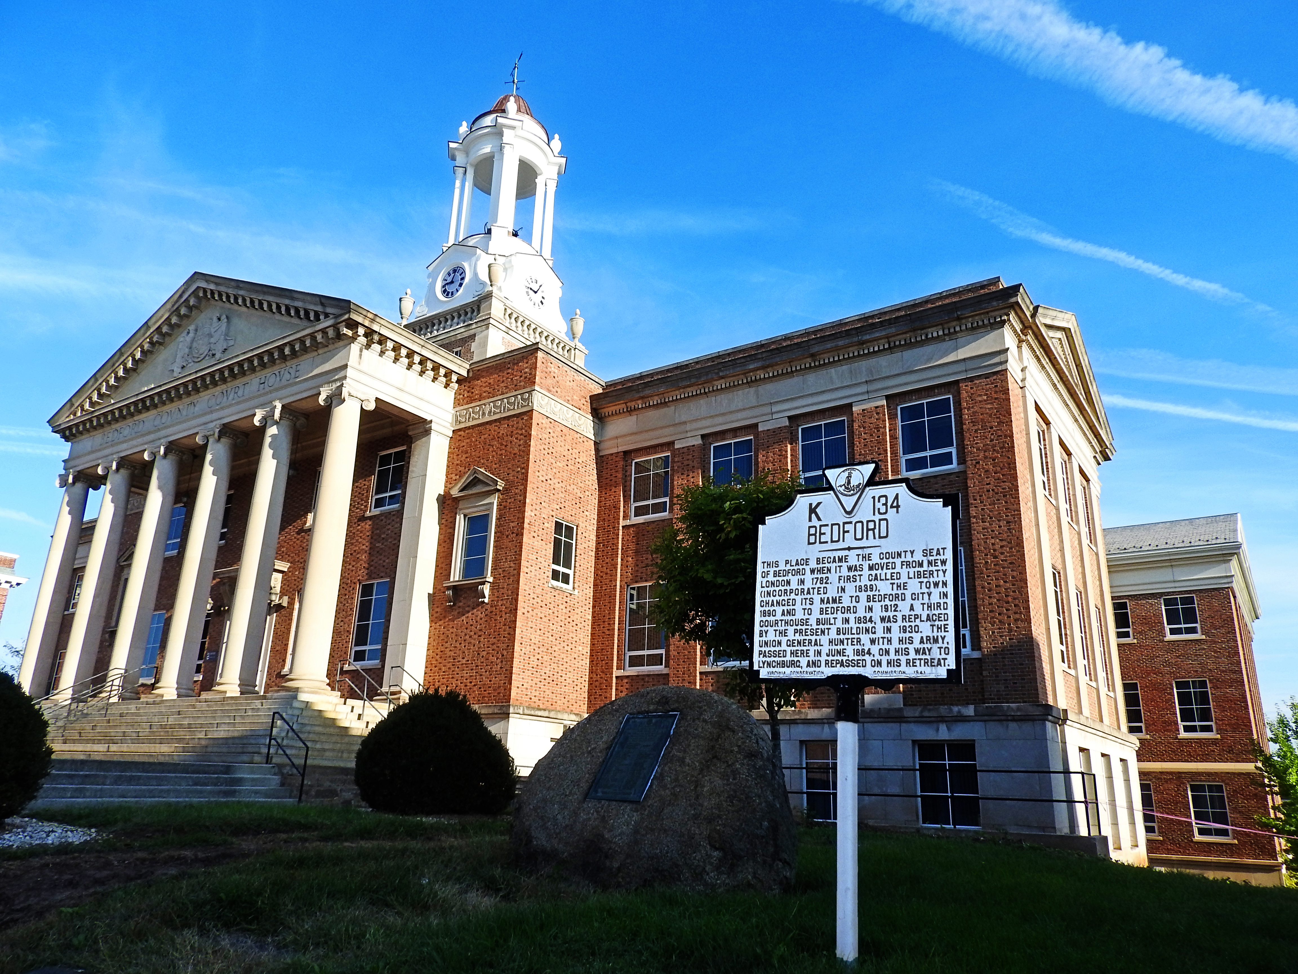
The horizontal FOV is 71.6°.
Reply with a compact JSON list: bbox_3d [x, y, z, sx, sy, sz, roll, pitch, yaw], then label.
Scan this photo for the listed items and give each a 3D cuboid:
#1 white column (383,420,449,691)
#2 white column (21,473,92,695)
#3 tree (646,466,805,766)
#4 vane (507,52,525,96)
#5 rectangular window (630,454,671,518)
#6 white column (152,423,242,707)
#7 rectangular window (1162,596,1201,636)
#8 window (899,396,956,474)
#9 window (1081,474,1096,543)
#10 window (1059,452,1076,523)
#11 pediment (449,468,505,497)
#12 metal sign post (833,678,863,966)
[{"bbox_3d":[-5.720,1.813,22.234,0.832,7.009,0.713,-10,-21,33],"label":"white column"},{"bbox_3d":[-17.957,2.992,27.223,0.980,7.027,0.980,-10,-21,33],"label":"white column"},{"bbox_3d":[1.679,2.337,13.432,3.301,5.367,3.301,-10,-21,33],"label":"tree"},{"bbox_3d":[-6.070,-18.873,41.327,0.850,2.070,1.400,10,-20,-23],"label":"vane"},{"bbox_3d":[0.082,-0.018,23.418,1.200,1.620,0.140,-10,-22,33],"label":"rectangular window"},{"bbox_3d":[-11.670,1.891,23.404,1.050,7.180,1.050,-10,-21,33],"label":"white column"},{"bbox_3d":[21.804,5.273,36.843,1.170,1.612,0.140,-10,-21,33],"label":"rectangular window"},{"bbox_3d":[6.040,-1.122,19.510,1.200,1.620,0.140,-10,-22,33],"label":"window"},{"bbox_3d":[11.753,0.663,24.314,0.140,1.650,1.200,-11,-22,34],"label":"window"},{"bbox_3d":[10.235,-0.041,22.232,0.140,1.626,1.170,-10,-21,33],"label":"window"},{"bbox_3d":[-4.195,-0.116,22.085,1.604,0.683,0.267,-10,-21,33],"label":"pediment"},{"bbox_3d":[0.895,1.474,4.043,0.105,1.200,0.105,-8,-22,33],"label":"metal sign post"}]

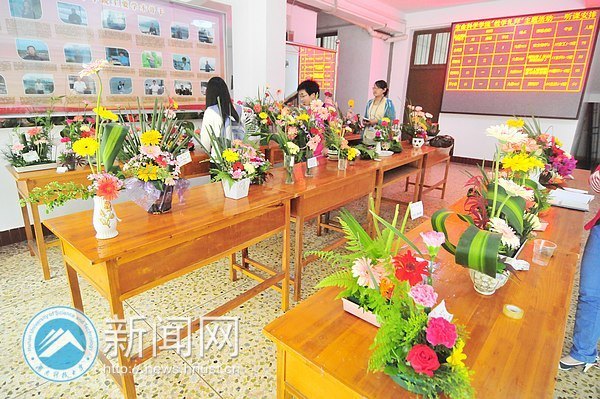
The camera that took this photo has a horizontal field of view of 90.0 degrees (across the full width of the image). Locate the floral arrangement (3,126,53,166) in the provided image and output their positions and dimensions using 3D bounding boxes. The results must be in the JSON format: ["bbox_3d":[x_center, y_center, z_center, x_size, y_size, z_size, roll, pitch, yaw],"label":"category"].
[{"bbox_3d":[-2.045,-0.394,2.270,0.220,0.280,0.290,15,22,37],"label":"floral arrangement"}]

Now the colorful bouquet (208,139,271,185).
[{"bbox_3d":[-0.345,-0.217,1.710,0.340,0.245,0.270,-2,18,-11],"label":"colorful bouquet"}]

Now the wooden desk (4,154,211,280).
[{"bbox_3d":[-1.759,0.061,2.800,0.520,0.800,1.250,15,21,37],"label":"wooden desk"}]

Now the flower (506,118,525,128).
[{"bbox_3d":[1.222,-0.431,1.700,0.095,0.060,0.090,14,21,35],"label":"flower"}]

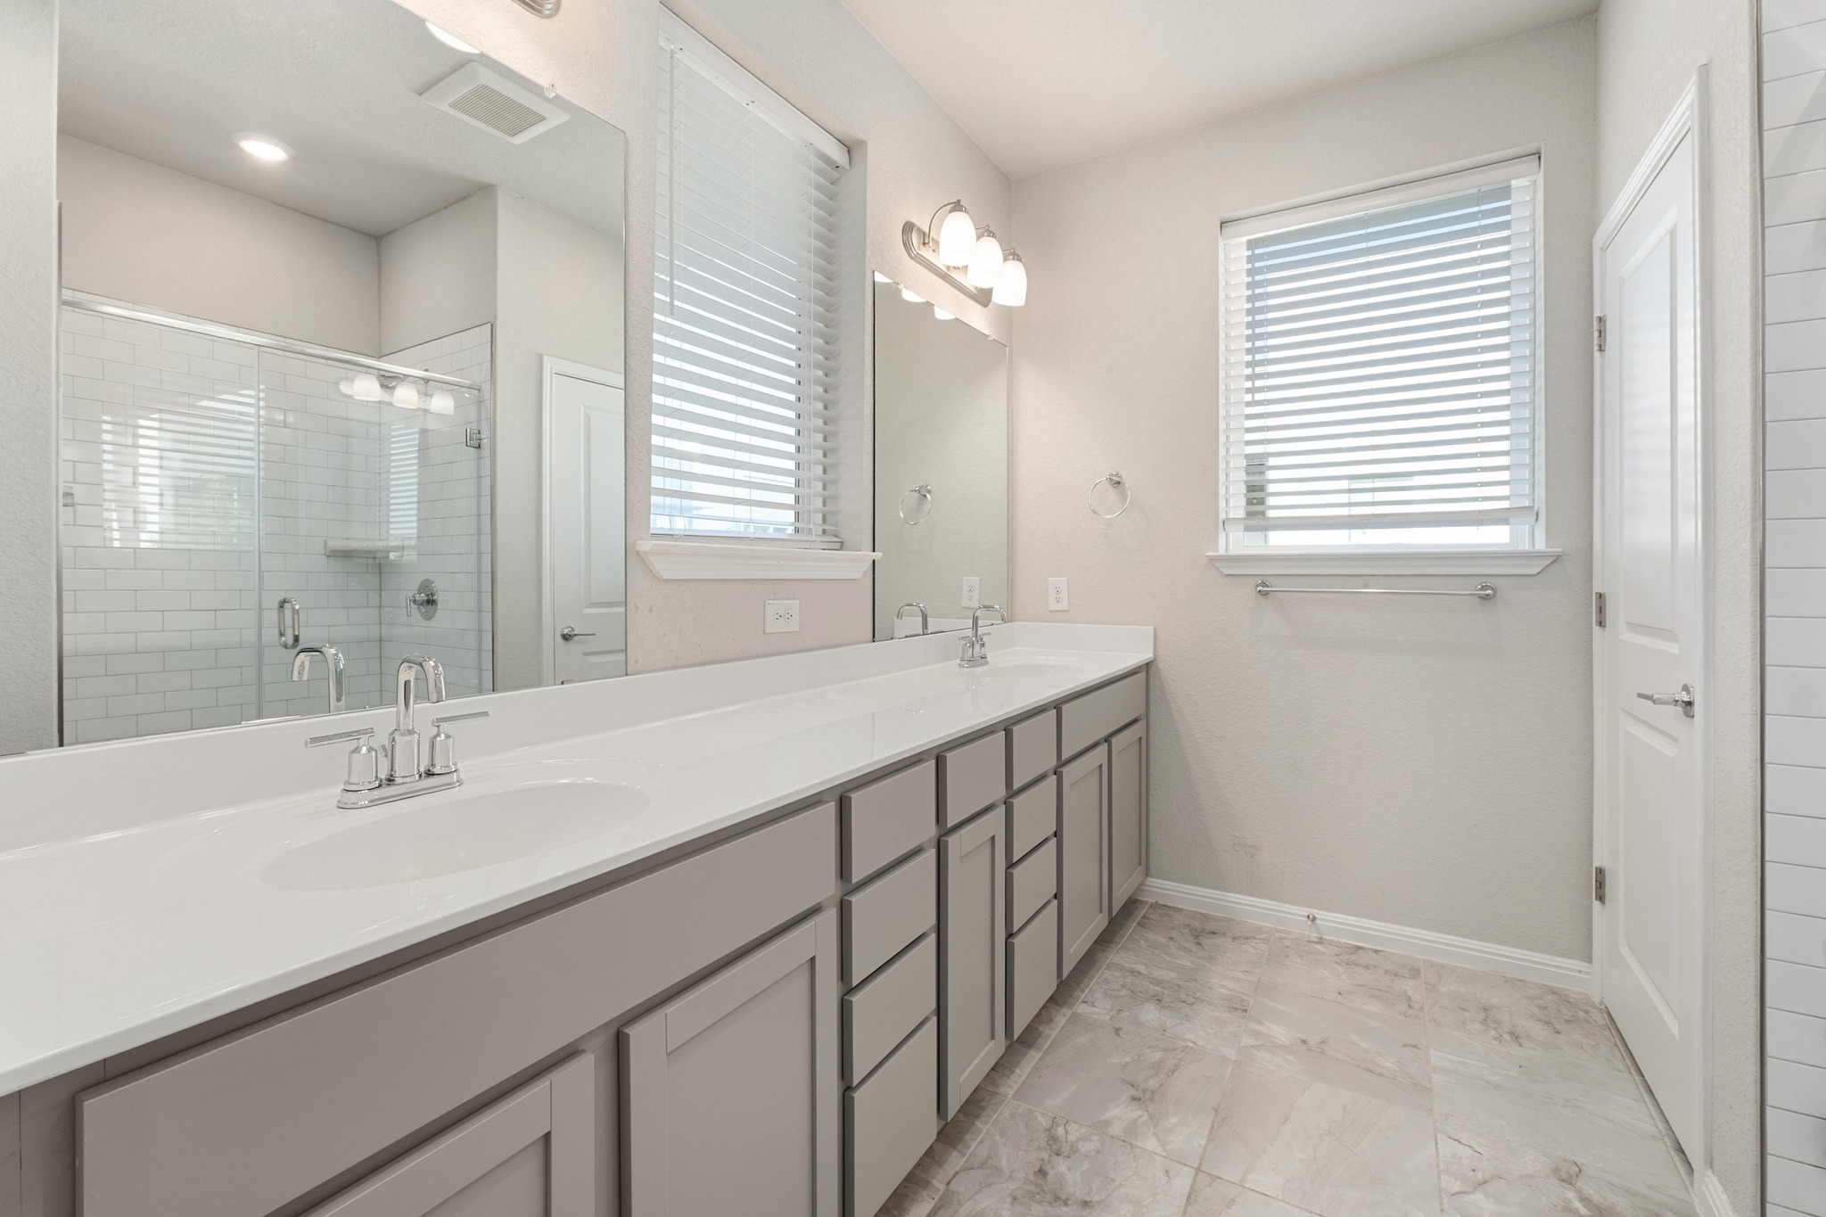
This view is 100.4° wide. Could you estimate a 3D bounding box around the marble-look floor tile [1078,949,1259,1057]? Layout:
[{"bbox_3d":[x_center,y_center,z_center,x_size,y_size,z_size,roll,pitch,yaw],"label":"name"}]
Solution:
[{"bbox_3d":[0.712,1.085,2.121,0.405,0.010,0.405,1,3,30],"label":"marble-look floor tile"}]

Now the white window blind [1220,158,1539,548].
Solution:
[{"bbox_3d":[1.474,-0.767,2.471,0.880,1.140,0.100,1,2,31],"label":"white window blind"}]

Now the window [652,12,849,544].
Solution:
[{"bbox_3d":[-0.402,-0.728,1.875,0.090,1.140,0.740,1,3,31],"label":"window"}]

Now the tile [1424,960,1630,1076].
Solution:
[{"bbox_3d":[1.631,1.097,2.068,0.403,0.010,0.403,1,2,31],"label":"tile"}]

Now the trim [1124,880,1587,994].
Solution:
[{"bbox_3d":[1.357,1.026,2.434,1.250,0.082,0.016,1,3,30],"label":"trim"}]

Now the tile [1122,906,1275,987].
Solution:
[{"bbox_3d":[0.933,1.080,2.485,0.403,0.010,0.403,1,2,31],"label":"tile"}]

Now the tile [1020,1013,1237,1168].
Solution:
[{"bbox_3d":[0.506,1.107,1.792,0.403,0.010,0.403,1,2,31],"label":"tile"}]

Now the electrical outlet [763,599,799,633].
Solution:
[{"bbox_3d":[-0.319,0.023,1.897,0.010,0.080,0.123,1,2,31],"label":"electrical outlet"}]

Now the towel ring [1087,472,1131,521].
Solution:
[{"bbox_3d":[0.717,-0.410,2.770,0.155,0.175,0.065,1,3,30],"label":"towel ring"}]

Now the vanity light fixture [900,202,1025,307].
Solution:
[{"bbox_3d":[0.224,-1.190,2.593,0.200,0.210,0.650,1,2,31],"label":"vanity light fixture"}]

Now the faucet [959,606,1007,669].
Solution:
[{"bbox_3d":[0.249,0.091,2.538,0.145,0.195,0.235,1,2,31],"label":"faucet"}]

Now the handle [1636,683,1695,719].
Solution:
[{"bbox_3d":[1.541,0.189,1.559,0.060,0.070,0.140,1,3,31],"label":"handle"}]

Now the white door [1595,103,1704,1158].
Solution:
[{"bbox_3d":[1.723,0.067,1.765,0.045,2.045,0.730,1,3,31],"label":"white door"}]

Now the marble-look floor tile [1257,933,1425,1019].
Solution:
[{"bbox_3d":[1.268,1.079,2.262,0.405,0.010,0.405,1,3,30],"label":"marble-look floor tile"}]

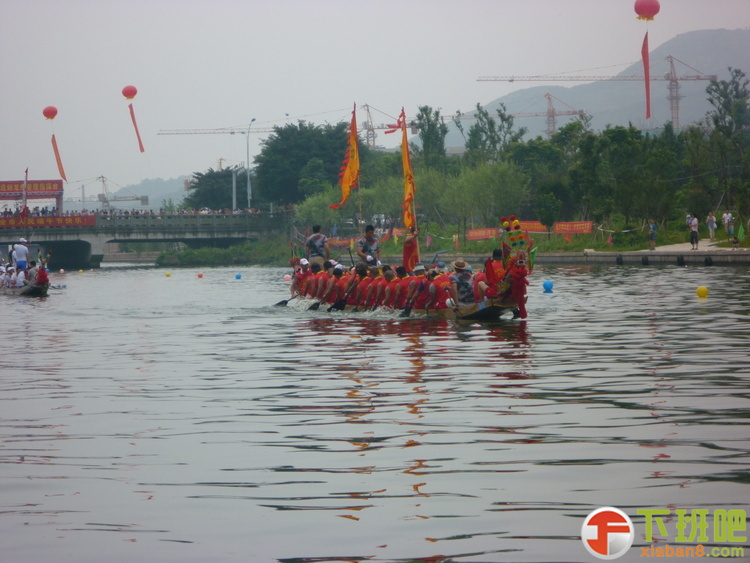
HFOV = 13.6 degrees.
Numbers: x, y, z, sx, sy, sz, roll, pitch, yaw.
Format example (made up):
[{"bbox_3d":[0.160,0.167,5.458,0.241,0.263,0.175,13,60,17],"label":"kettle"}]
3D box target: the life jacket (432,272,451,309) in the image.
[{"bbox_3d":[1.352,0.182,63.400,0.420,0.680,0.340,-1,1,-31],"label":"life jacket"}]

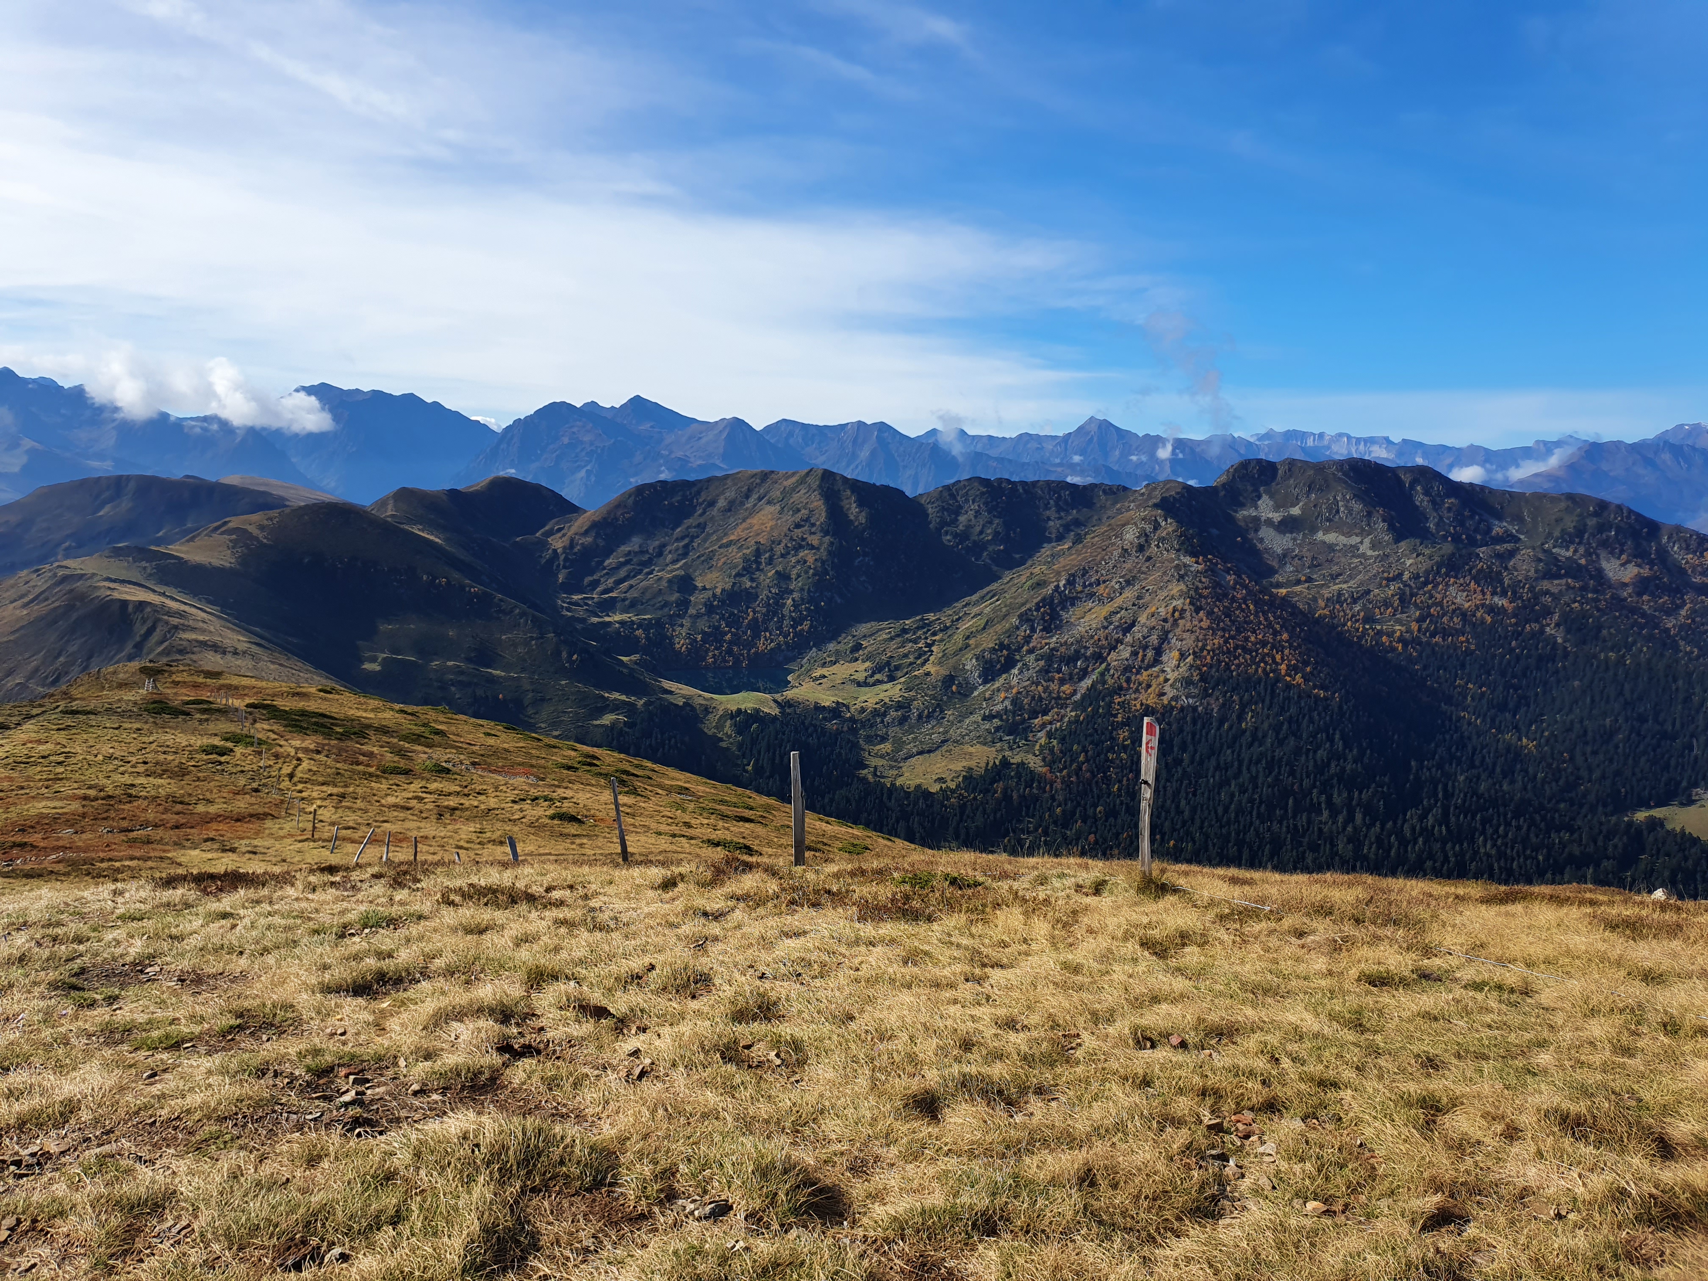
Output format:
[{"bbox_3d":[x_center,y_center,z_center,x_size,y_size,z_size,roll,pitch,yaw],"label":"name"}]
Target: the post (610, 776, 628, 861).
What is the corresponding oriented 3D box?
[{"bbox_3d":[-2.829,2.185,15.500,0.080,1.070,0.080,-7,6,0],"label":"post"}]

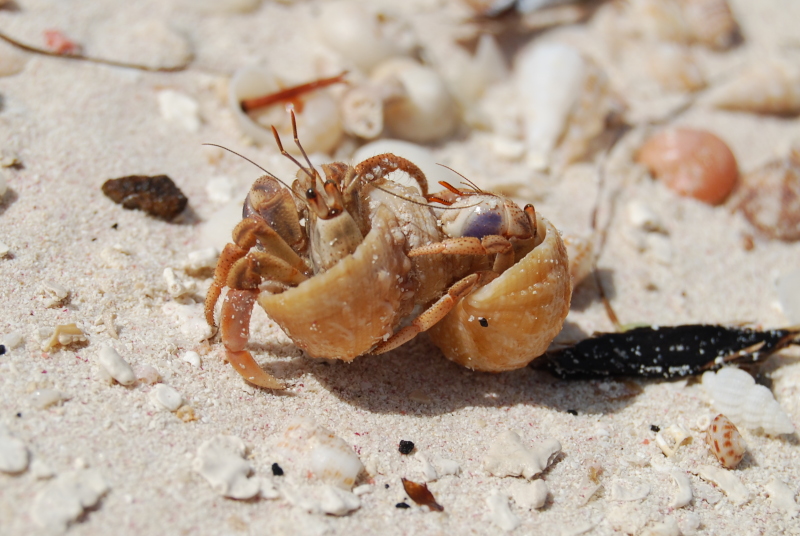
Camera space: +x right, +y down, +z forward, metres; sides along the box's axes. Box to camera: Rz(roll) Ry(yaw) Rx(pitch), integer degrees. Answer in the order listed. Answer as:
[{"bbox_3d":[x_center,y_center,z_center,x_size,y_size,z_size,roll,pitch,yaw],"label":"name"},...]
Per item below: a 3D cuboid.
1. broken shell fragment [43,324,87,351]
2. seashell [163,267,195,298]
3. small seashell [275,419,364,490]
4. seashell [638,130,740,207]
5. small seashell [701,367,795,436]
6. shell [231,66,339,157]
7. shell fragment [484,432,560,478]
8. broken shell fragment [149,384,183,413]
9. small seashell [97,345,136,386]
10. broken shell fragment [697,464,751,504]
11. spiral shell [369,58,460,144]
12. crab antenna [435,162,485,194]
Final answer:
[{"bbox_3d":[-0.077,0.016,0.419,0.009,0.004,0.005,0,33,0],"label":"broken shell fragment"},{"bbox_3d":[-0.045,0.003,0.374,0.006,0.004,0.007,-10,47,-24],"label":"seashell"},{"bbox_3d":[-0.015,0.035,0.345,0.017,0.008,0.011,32,45,20],"label":"small seashell"},{"bbox_3d":[0.067,-0.024,0.427,0.023,0.012,0.016,15,42,3],"label":"seashell"},{"bbox_3d":[0.071,0.028,0.374,0.021,0.008,0.009,30,45,18],"label":"small seashell"},{"bbox_3d":[-0.031,-0.043,0.497,0.029,0.018,0.023,0,33,0],"label":"shell"},{"bbox_3d":[0.025,0.039,0.382,0.017,0.005,0.011,0,33,0],"label":"shell fragment"},{"bbox_3d":[-0.051,0.029,0.400,0.007,0.004,0.007,0,33,0],"label":"broken shell fragment"},{"bbox_3d":[-0.063,0.022,0.409,0.006,0.005,0.013,-19,37,-26],"label":"small seashell"},{"bbox_3d":[0.064,0.043,0.360,0.012,0.002,0.006,34,46,22],"label":"broken shell fragment"},{"bbox_3d":[0.004,-0.046,0.501,0.023,0.018,0.021,0,33,0],"label":"spiral shell"},{"bbox_3d":[0.012,-0.018,0.362,0.009,0.006,0.004,10,42,-4],"label":"crab antenna"}]

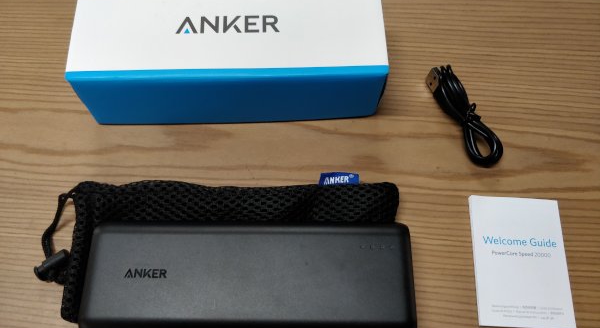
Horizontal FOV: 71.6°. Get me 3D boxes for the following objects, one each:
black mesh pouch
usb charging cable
[{"bbox_3d":[-0.044,0.046,0.234,0.207,0.012,0.079,0,67,-1],"label":"black mesh pouch"},{"bbox_3d":[0.106,-0.032,0.267,0.023,0.015,0.074,-21,69,-9],"label":"usb charging cable"}]

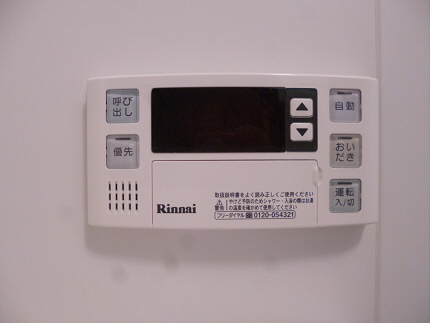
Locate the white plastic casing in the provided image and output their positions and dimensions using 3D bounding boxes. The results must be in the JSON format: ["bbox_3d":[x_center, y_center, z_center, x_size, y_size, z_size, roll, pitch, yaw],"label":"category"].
[{"bbox_3d":[0.011,-0.006,0.195,0.181,0.095,0.021,0,0,-1],"label":"white plastic casing"}]

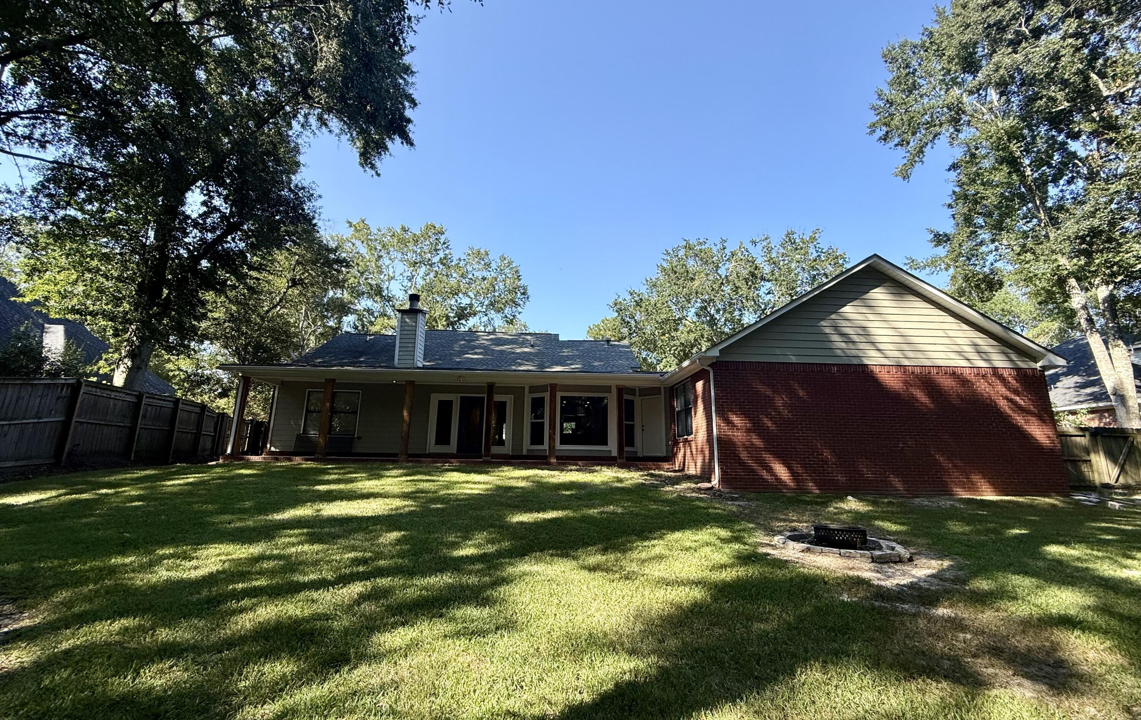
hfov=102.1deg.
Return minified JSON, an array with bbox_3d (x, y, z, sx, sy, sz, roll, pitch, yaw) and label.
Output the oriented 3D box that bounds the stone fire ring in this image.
[{"bbox_3d":[3.598,2.478,6.187,1.571,0.123,1.571,-6,-14,28],"label":"stone fire ring"}]

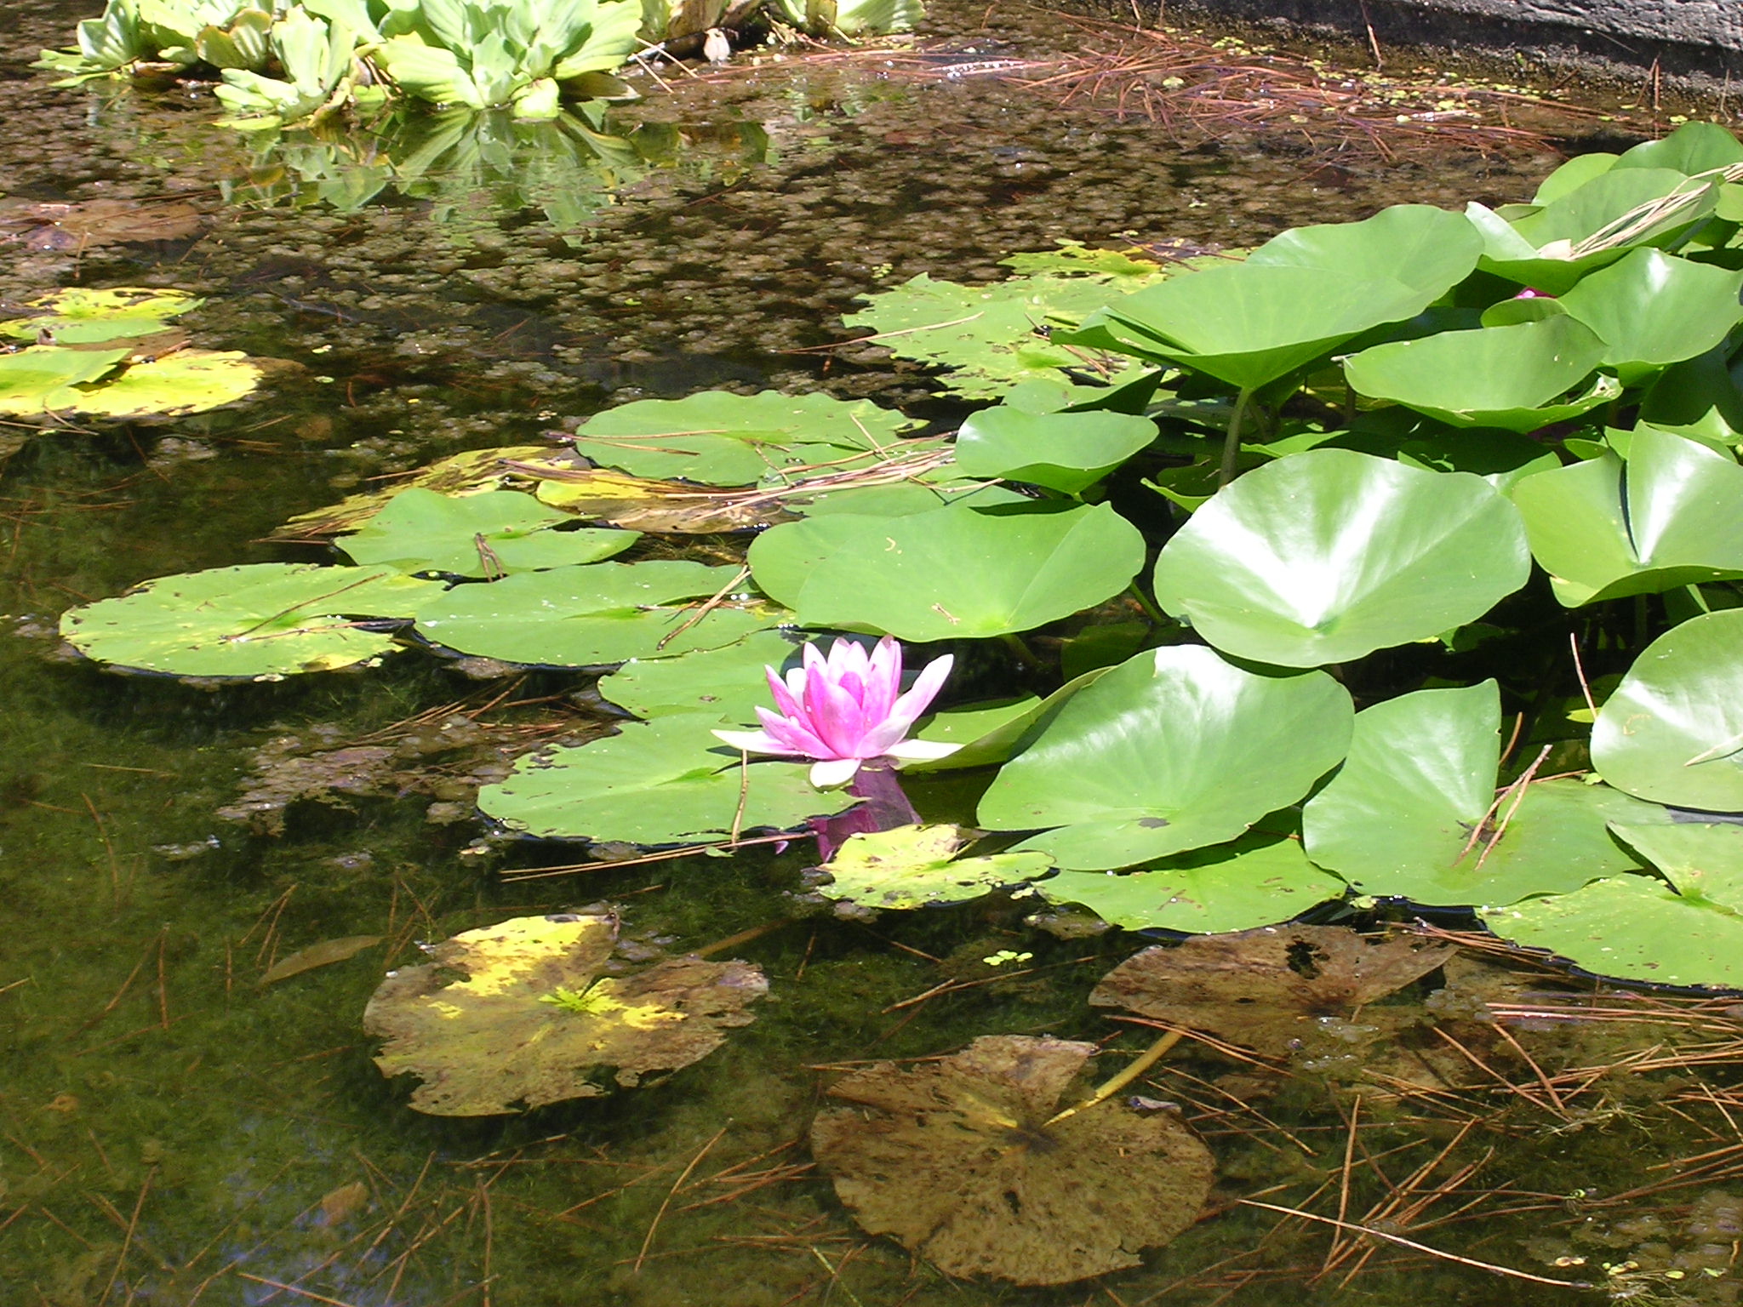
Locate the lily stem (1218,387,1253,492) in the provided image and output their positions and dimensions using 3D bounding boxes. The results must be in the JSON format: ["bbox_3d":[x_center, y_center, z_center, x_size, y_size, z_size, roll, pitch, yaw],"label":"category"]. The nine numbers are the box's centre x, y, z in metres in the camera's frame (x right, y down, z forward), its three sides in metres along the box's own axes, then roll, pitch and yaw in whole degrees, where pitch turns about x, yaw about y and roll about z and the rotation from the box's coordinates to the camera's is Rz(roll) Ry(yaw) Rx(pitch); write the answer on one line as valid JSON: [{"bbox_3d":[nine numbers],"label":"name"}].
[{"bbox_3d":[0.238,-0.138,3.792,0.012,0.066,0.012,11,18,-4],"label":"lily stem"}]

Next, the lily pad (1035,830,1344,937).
[{"bbox_3d":[0.175,0.119,3.145,0.168,0.017,0.158,0,18,0],"label":"lily pad"}]

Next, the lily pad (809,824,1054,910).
[{"bbox_3d":[0.035,0.116,3.157,0.130,0.016,0.115,0,18,0],"label":"lily pad"}]

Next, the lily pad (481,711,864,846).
[{"bbox_3d":[-0.113,0.071,3.293,0.220,0.016,0.200,0,18,0],"label":"lily pad"}]

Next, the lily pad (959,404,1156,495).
[{"bbox_3d":[0.120,-0.116,3.726,0.132,0.042,0.135,0,21,0],"label":"lily pad"}]

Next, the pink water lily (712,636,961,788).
[{"bbox_3d":[-0.021,0.023,3.348,0.141,0.074,0.135,0,18,0],"label":"pink water lily"}]

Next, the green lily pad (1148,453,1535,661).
[{"bbox_3d":[0.272,-0.032,3.348,0.217,0.060,0.205,0,35,0],"label":"green lily pad"}]

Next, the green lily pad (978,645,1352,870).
[{"bbox_3d":[0.161,0.075,3.173,0.206,0.060,0.200,0,38,0],"label":"green lily pad"}]

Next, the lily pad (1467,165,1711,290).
[{"bbox_3d":[0.506,-0.276,4.083,0.172,0.060,0.175,0,27,0],"label":"lily pad"}]

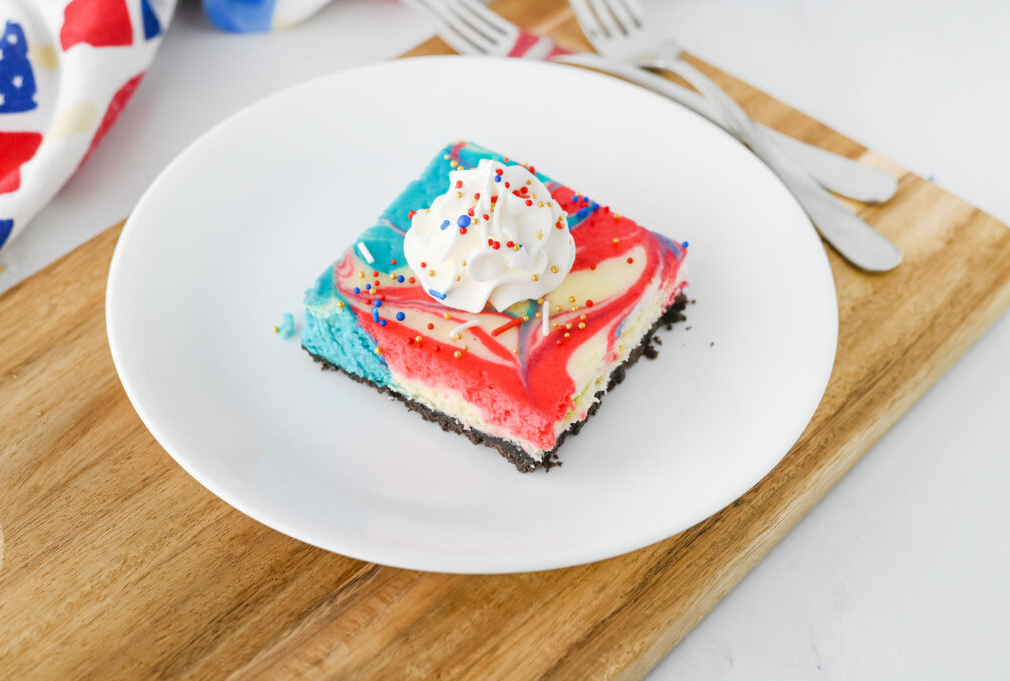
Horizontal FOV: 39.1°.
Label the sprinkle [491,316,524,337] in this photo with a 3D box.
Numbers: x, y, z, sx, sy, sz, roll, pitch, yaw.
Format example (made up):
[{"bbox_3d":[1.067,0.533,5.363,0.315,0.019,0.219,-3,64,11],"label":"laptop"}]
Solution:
[{"bbox_3d":[0.001,-0.004,0.392,0.011,0.002,0.002,-27,54,-25],"label":"sprinkle"}]

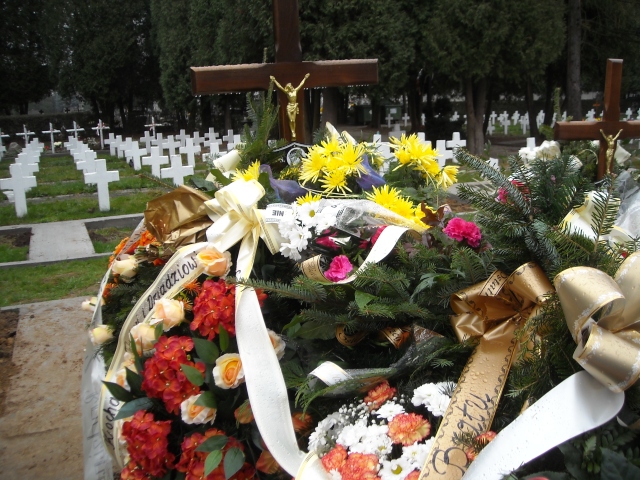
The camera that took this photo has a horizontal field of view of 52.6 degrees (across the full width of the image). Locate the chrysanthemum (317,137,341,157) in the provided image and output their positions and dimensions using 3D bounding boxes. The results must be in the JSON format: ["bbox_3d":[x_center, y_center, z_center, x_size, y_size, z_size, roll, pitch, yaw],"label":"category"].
[{"bbox_3d":[0.029,-0.267,1.850,0.085,0.075,0.060,-2,11,0],"label":"chrysanthemum"}]

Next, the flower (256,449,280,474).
[{"bbox_3d":[-0.101,0.435,1.270,0.052,0.055,0.050,-2,11,0],"label":"flower"}]

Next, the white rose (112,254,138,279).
[{"bbox_3d":[-0.475,0.065,1.580,0.057,0.056,0.057,8,15,40],"label":"white rose"}]

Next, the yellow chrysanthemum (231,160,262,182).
[{"bbox_3d":[-0.212,-0.195,1.870,0.085,0.070,0.075,0,11,6],"label":"yellow chrysanthemum"}]

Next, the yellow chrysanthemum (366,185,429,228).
[{"bbox_3d":[0.194,-0.083,1.600,0.150,0.095,0.100,-1,11,0],"label":"yellow chrysanthemum"}]

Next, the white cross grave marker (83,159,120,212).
[{"bbox_3d":[-3.672,-0.918,10.900,0.530,0.870,0.120,-6,12,-22],"label":"white cross grave marker"}]

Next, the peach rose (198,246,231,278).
[{"bbox_3d":[-0.217,0.044,1.330,0.074,0.070,0.065,3,-29,22],"label":"peach rose"}]

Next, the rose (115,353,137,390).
[{"bbox_3d":[-0.415,0.280,1.380,0.052,0.072,0.052,1,12,17],"label":"rose"}]

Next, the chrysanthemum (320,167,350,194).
[{"bbox_3d":[0.040,-0.152,1.680,0.080,0.070,0.055,-2,-8,-3],"label":"chrysanthemum"}]

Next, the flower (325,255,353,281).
[{"bbox_3d":[0.041,0.062,1.420,0.062,0.060,0.050,-3,-13,-9],"label":"flower"}]

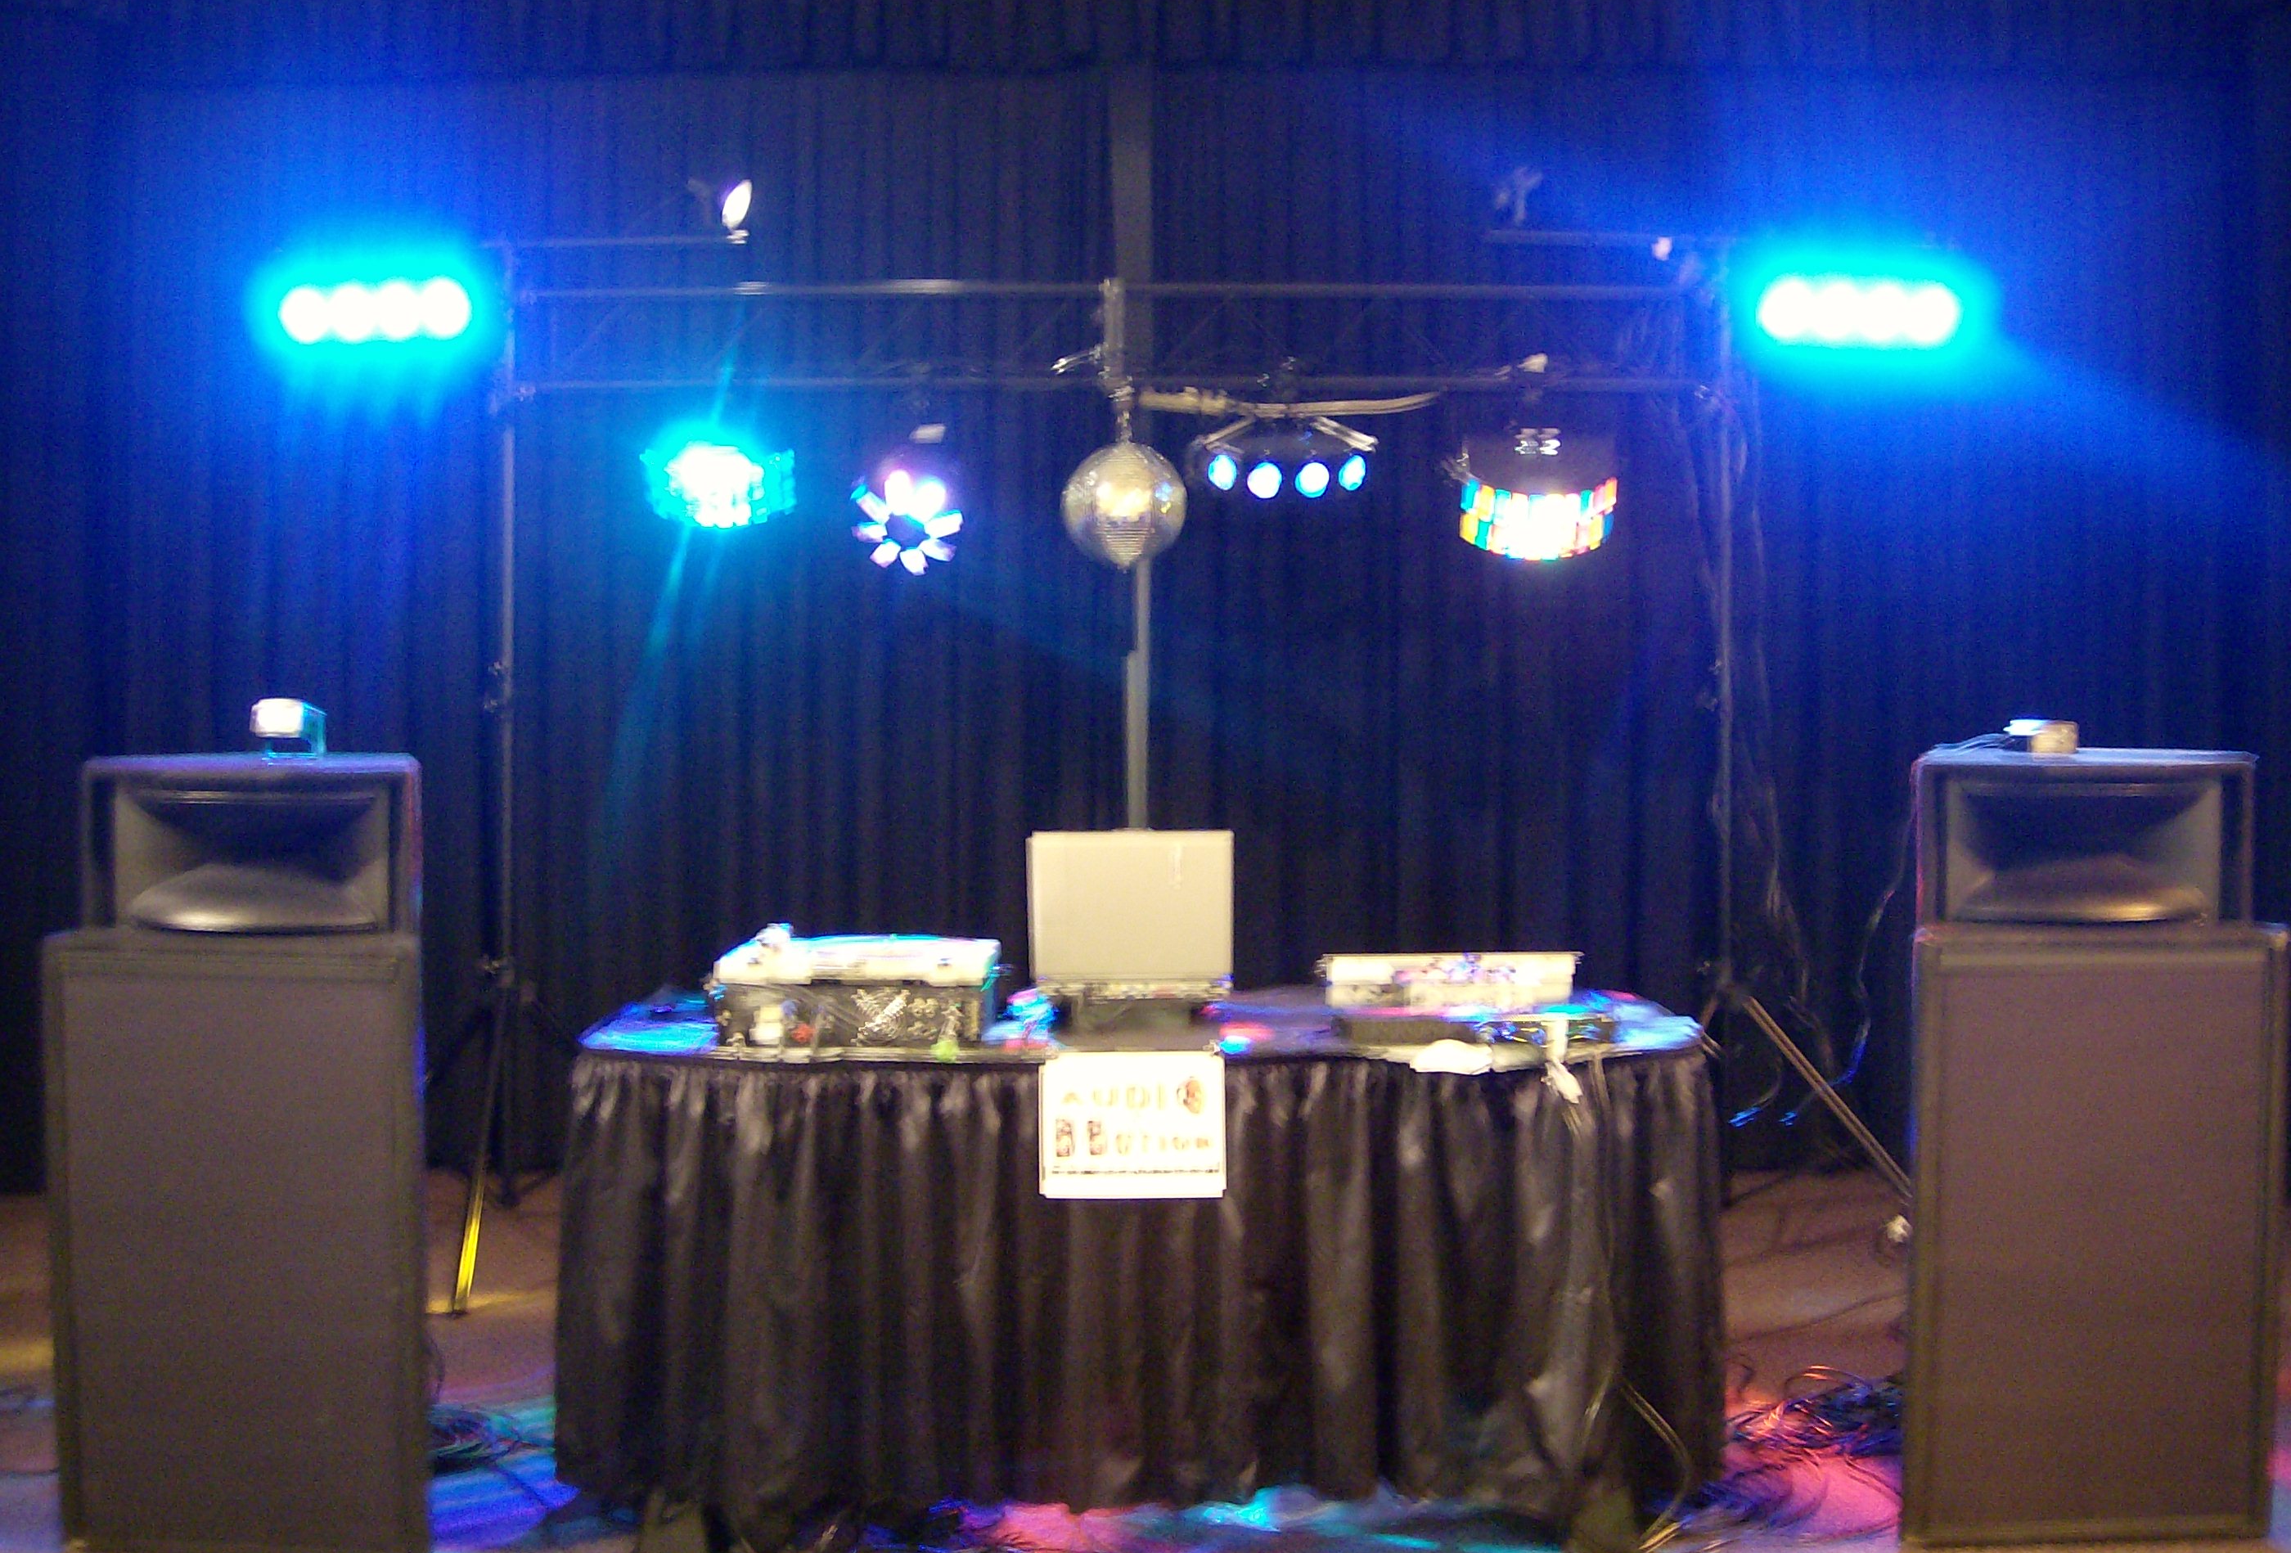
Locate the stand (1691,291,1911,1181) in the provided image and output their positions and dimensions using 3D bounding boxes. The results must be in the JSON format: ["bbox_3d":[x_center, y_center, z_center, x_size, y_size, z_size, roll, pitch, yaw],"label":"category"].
[{"bbox_3d":[1.440,-0.071,5.582,0.950,2.340,0.950,0,3,0],"label":"stand"}]

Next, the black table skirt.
[{"bbox_3d":[-0.007,0.793,4.099,1.850,0.745,0.780,0,3,0],"label":"black table skirt"}]

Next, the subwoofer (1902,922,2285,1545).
[{"bbox_3d":[1.454,0.700,3.930,0.565,0.945,0.530,0,3,-1],"label":"subwoofer"}]

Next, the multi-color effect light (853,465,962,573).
[{"bbox_3d":[-0.550,-0.596,5.559,0.250,0.250,0.250,0,13,0],"label":"multi-color effect light"}]

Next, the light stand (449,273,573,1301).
[{"bbox_3d":[-1.494,-0.070,5.562,0.950,2.340,0.950,0,3,0],"label":"light stand"}]

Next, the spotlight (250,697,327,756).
[{"bbox_3d":[-1.372,-0.077,3.830,0.110,0.100,0.110,0,3,5],"label":"spotlight"}]

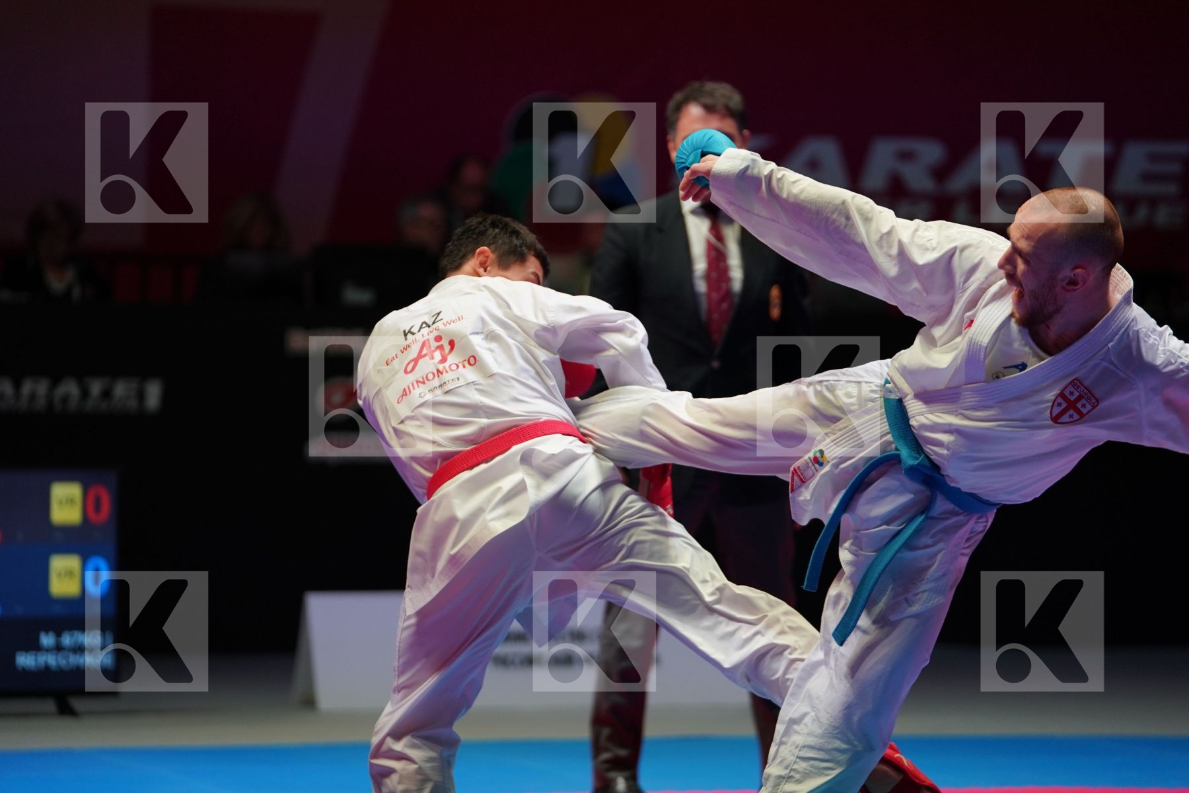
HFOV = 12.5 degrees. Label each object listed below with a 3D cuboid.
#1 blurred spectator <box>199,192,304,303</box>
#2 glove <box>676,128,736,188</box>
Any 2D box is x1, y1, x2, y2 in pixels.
[{"bbox_3d":[-1.304,-0.151,20.700,0.500,1.250,0.680,0,0,-3],"label":"blurred spectator"},{"bbox_3d":[0.204,-0.410,9.400,0.150,0.105,0.120,9,4,22],"label":"glove"}]

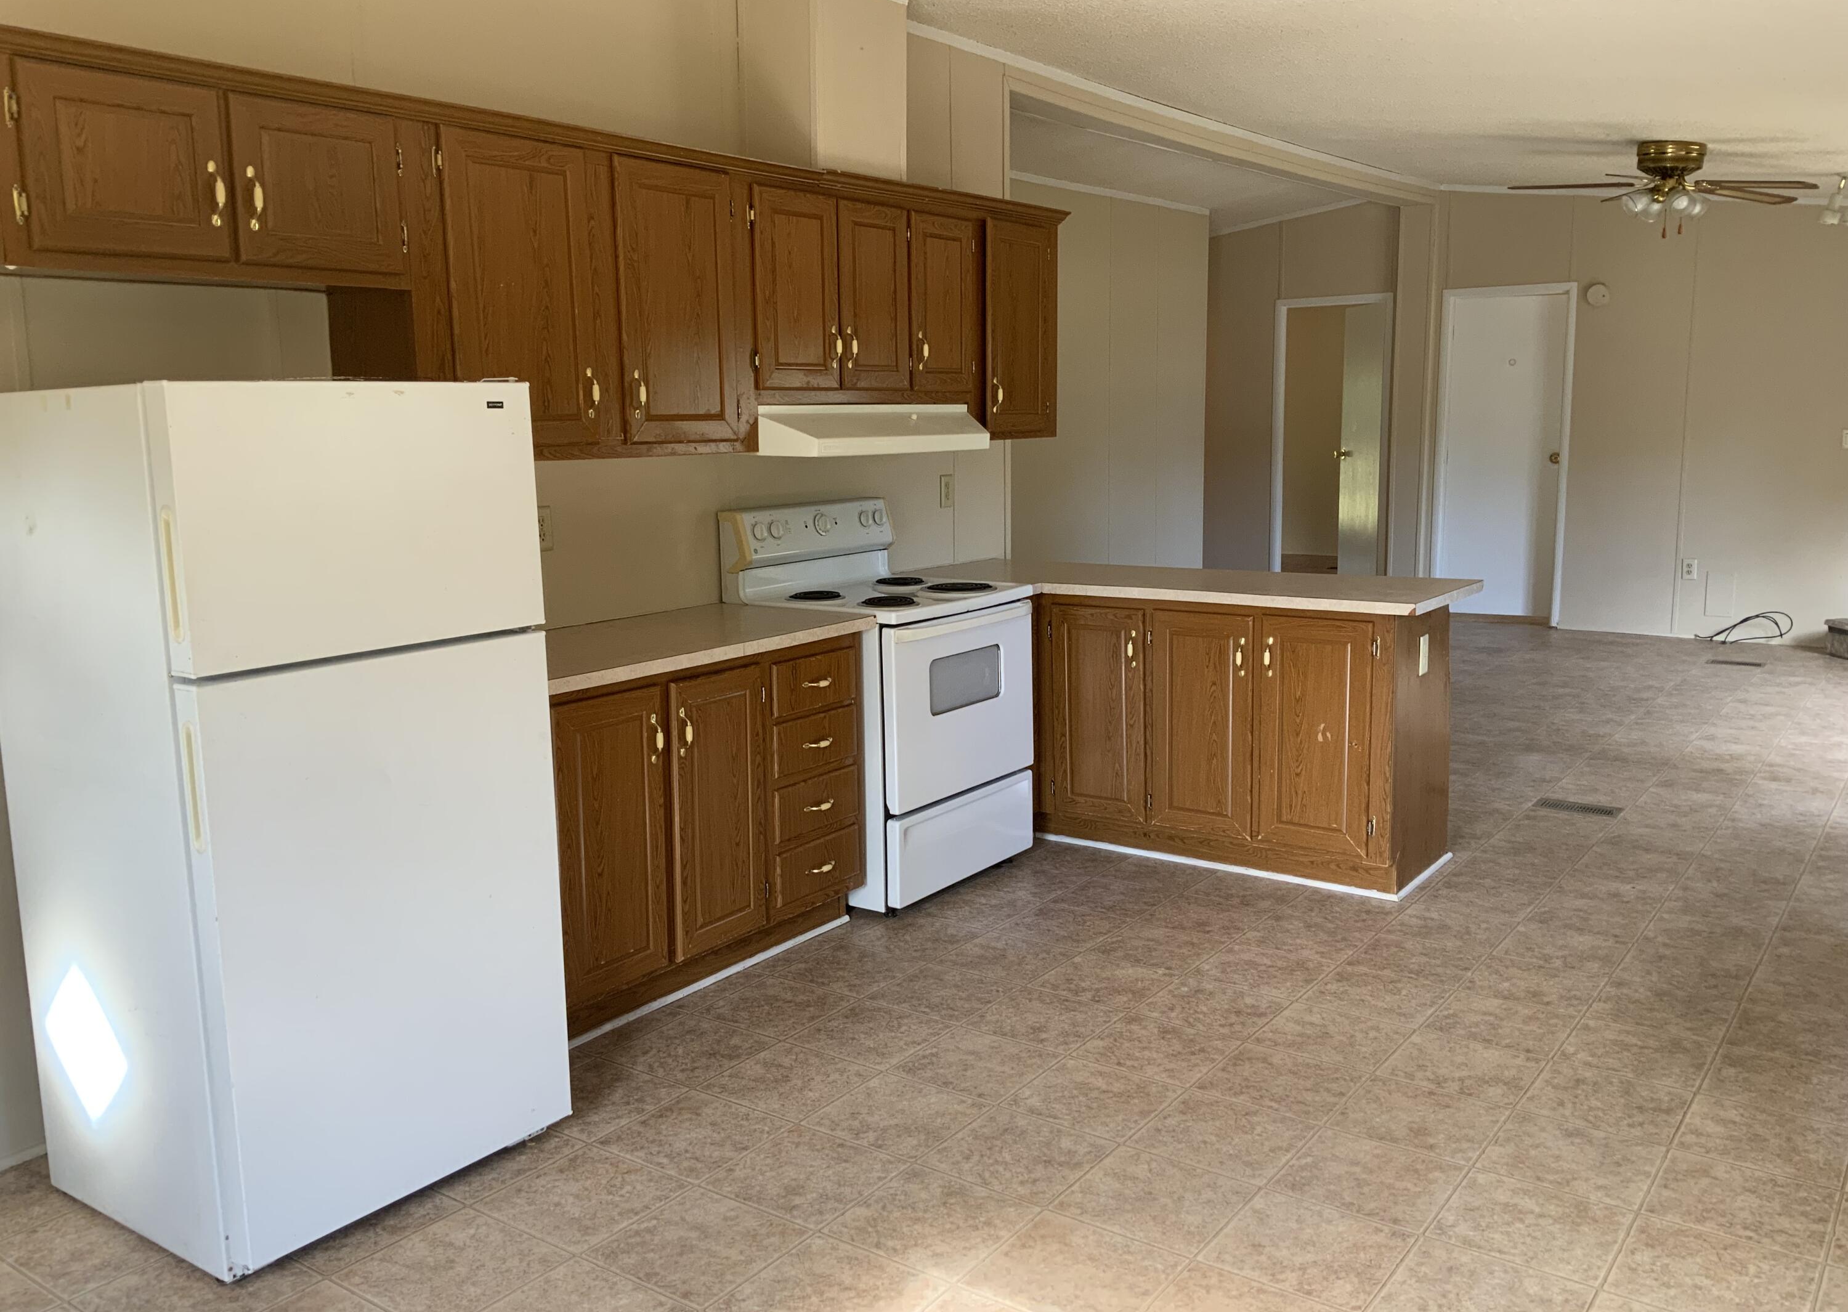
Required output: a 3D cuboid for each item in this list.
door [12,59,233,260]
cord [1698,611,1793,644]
[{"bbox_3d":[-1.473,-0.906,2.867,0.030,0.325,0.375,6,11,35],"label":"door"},{"bbox_3d":[4.839,-0.170,9.159,0.510,0.190,0.150,6,11,35],"label":"cord"}]

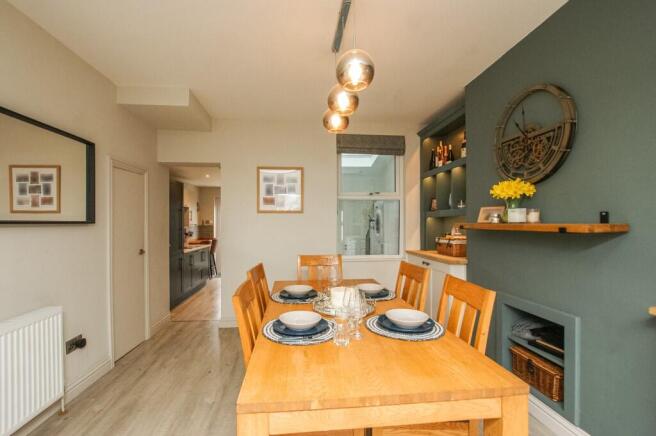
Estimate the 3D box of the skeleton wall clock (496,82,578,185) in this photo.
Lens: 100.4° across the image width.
[{"bbox_3d":[1.366,-0.536,1.869,0.056,0.630,0.615,0,-1,-6],"label":"skeleton wall clock"}]

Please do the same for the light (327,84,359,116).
[{"bbox_3d":[0.095,-0.731,1.700,0.190,0.180,0.190,0,-1,-6],"label":"light"}]

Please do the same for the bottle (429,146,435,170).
[{"bbox_3d":[1.332,-0.732,3.486,0.075,0.300,0.075,0,-1,-7],"label":"bottle"}]

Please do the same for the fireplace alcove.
[{"bbox_3d":[1.522,0.882,1.882,0.320,0.614,0.653,0,-1,-6],"label":"fireplace alcove"}]

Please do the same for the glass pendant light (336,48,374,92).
[{"bbox_3d":[0.130,-0.697,1.295,0.180,0.172,0.180,0,-1,-7],"label":"glass pendant light"}]

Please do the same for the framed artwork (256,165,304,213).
[{"bbox_3d":[-0.590,-0.345,3.426,0.575,0.570,0.030,0,-1,-7],"label":"framed artwork"}]

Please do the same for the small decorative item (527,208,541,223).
[{"bbox_3d":[1.291,-0.014,1.715,0.070,0.085,0.070,0,-1,-7],"label":"small decorative item"}]

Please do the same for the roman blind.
[{"bbox_3d":[0.561,-0.952,3.627,0.910,0.277,0.080,0,-1,-6],"label":"roman blind"}]

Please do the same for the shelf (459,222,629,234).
[{"bbox_3d":[1.286,0.057,1.838,0.220,0.046,1.069,0,-1,-6],"label":"shelf"}]

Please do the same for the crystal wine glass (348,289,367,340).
[{"bbox_3d":[0.142,0.456,1.305,0.080,0.220,0.080,0,-1,-6],"label":"crystal wine glass"}]

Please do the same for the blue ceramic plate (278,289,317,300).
[{"bbox_3d":[-0.204,0.543,1.925,0.270,0.025,0.270,0,-1,0],"label":"blue ceramic plate"}]

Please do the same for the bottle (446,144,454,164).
[{"bbox_3d":[1.457,-0.730,3.246,0.080,0.290,0.080,0,-1,-7],"label":"bottle"}]

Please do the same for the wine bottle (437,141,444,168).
[{"bbox_3d":[1.355,-0.747,3.286,0.080,0.325,0.080,0,-1,-7],"label":"wine bottle"}]

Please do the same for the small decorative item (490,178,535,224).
[{"bbox_3d":[1.272,-0.120,1.873,0.230,0.300,0.260,0,-1,-6],"label":"small decorative item"}]

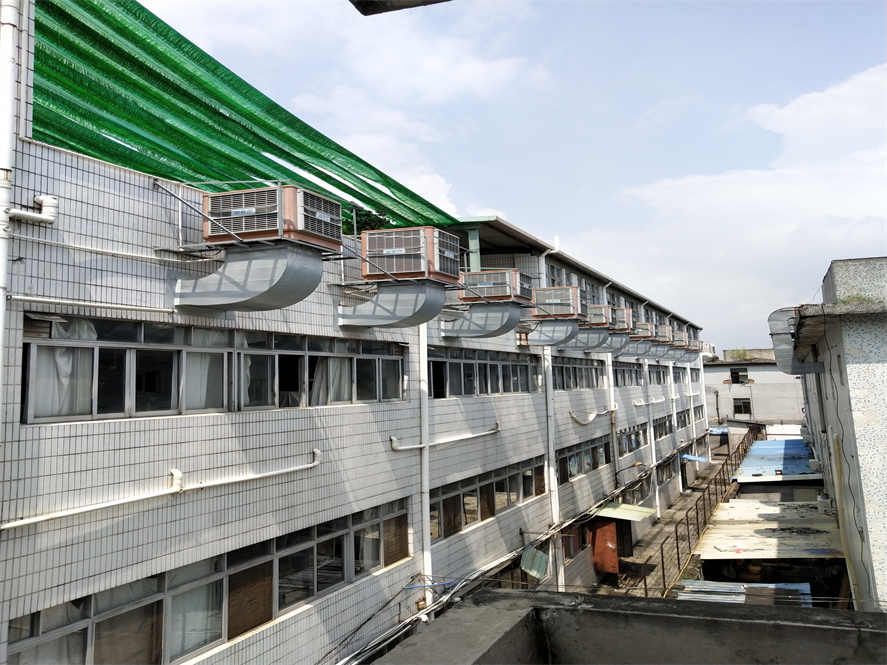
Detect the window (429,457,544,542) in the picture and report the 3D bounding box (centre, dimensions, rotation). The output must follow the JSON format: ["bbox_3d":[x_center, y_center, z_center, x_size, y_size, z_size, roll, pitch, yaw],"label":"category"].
[{"bbox_3d":[1.311,3.908,18.867,0.105,1.092,7.420,-4,-5,25],"label":"window"}]

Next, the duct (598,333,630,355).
[{"bbox_3d":[5.580,0.399,26.351,1.715,0.651,0.714,-4,-5,25],"label":"duct"}]

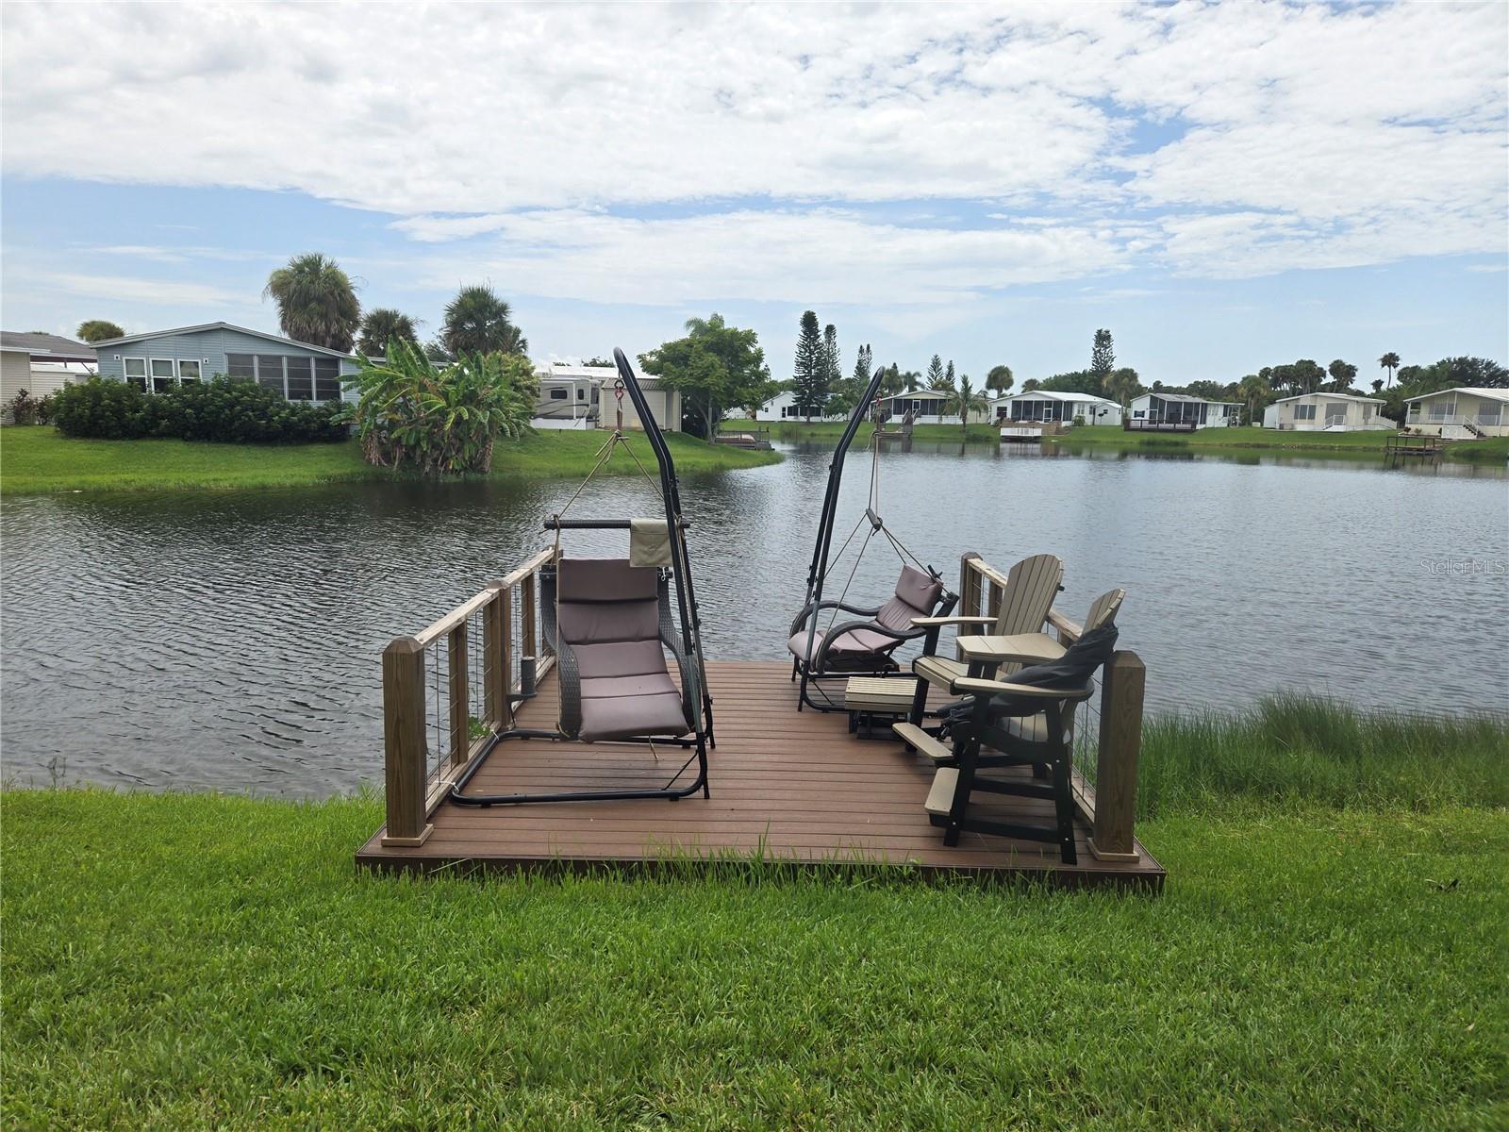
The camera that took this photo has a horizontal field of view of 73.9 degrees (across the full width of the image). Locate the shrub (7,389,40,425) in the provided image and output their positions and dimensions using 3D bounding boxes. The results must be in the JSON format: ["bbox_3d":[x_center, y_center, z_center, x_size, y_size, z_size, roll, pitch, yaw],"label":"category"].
[{"bbox_3d":[-27.725,-6.021,38.092,1.129,1.418,1.129,1,9,0],"label":"shrub"}]

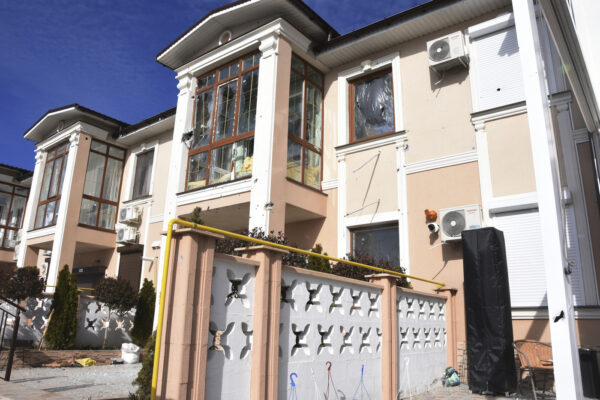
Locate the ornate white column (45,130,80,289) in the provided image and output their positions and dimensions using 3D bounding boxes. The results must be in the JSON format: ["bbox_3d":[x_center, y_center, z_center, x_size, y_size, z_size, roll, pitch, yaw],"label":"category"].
[{"bbox_3d":[-6.920,0.987,13.393,0.545,6.010,0.444,-10,-19,36],"label":"ornate white column"}]

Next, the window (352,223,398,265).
[{"bbox_3d":[1.477,1.207,8.773,1.081,1.515,0.121,-10,-19,36],"label":"window"}]

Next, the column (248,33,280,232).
[{"bbox_3d":[-0.608,-0.283,8.641,0.545,6.312,0.444,-10,-19,36],"label":"column"}]

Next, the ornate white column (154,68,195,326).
[{"bbox_3d":[-2.712,0.053,10.194,0.545,6.363,0.444,-10,-19,36],"label":"ornate white column"}]

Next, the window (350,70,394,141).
[{"bbox_3d":[1.554,-2.010,9.678,1.081,1.535,0.121,-10,-19,36],"label":"window"}]

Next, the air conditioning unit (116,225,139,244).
[{"bbox_3d":[-5.308,1.084,13.773,0.707,0.444,0.263,-10,-19,36],"label":"air conditioning unit"}]

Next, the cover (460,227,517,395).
[{"bbox_3d":[2.725,1.562,6.497,0.505,2.252,0.485,-10,-19,36],"label":"cover"}]

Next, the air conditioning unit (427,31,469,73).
[{"bbox_3d":[2.816,-2.811,8.570,0.687,0.535,0.273,-10,-19,36],"label":"air conditioning unit"}]

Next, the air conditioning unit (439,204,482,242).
[{"bbox_3d":[2.771,0.420,7.635,0.687,0.535,0.273,-10,-19,36],"label":"air conditioning unit"}]

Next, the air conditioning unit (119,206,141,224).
[{"bbox_3d":[-5.273,0.473,13.929,0.707,0.444,0.263,-10,-19,36],"label":"air conditioning unit"}]

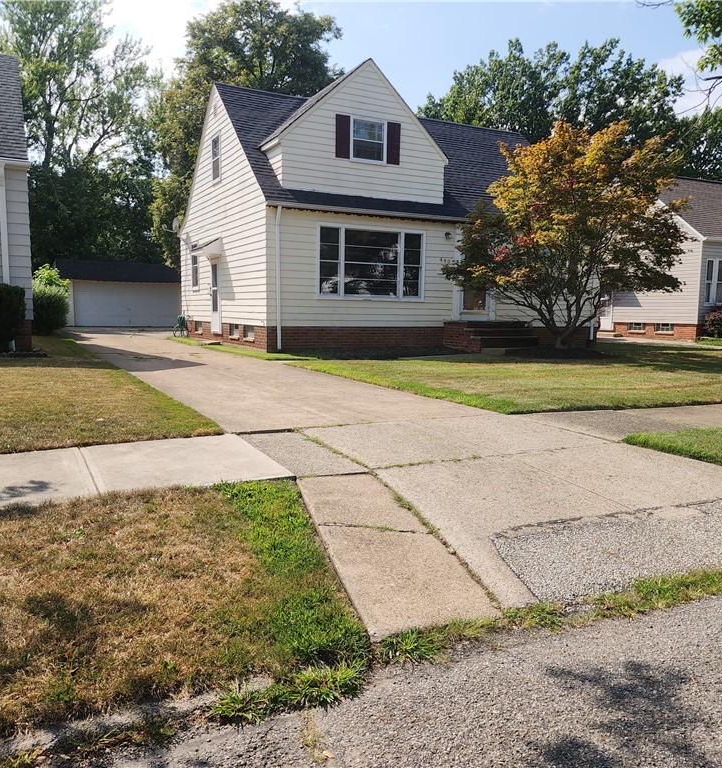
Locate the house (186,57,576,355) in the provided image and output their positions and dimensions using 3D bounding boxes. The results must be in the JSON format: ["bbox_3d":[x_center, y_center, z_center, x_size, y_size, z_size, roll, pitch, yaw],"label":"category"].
[{"bbox_3d":[0.673,-4.843,21.011,10.569,7.126,9.260,-2,7,-27],"label":"house"}]

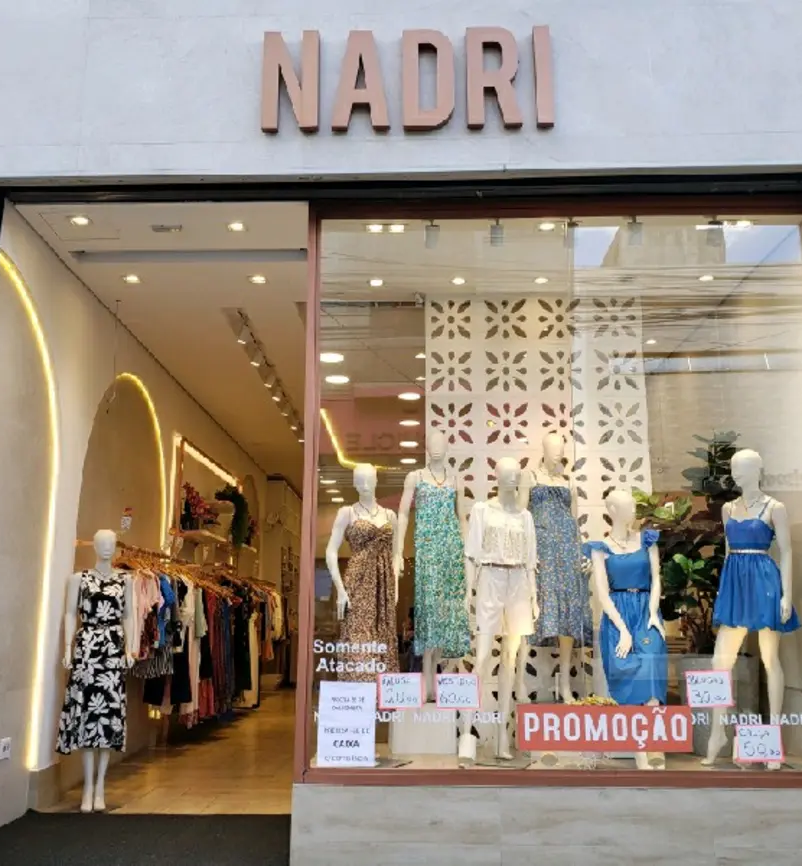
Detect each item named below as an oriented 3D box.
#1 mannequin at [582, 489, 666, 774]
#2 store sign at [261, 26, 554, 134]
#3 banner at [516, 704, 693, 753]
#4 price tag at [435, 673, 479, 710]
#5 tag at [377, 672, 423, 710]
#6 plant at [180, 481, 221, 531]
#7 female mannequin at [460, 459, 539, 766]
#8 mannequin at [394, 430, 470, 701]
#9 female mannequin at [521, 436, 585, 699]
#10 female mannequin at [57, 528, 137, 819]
[{"bbox_3d":[1.292,1.078,4.999,0.460,1.550,0.560,0,-12,1],"label":"mannequin"},{"bbox_3d":[0.030,-1.941,4.766,1.580,0.590,0.065,0,-12,2],"label":"store sign"},{"bbox_3d":[1.048,1.525,4.465,0.888,0.225,0.008,0,-12,2],"label":"banner"},{"bbox_3d":[0.301,1.349,4.534,0.208,0.176,0.005,0,-12,1],"label":"price tag"},{"bbox_3d":[-0.002,1.355,4.537,0.224,0.185,0.006,0,-12,2],"label":"tag"},{"bbox_3d":[-2.131,0.781,9.211,0.360,0.500,0.380,0,-12,2],"label":"plant"},{"bbox_3d":[0.553,0.969,4.889,0.430,1.680,0.370,2,-12,-7],"label":"female mannequin"},{"bbox_3d":[0.208,0.843,5.719,0.480,1.760,0.360,2,-12,-7],"label":"mannequin"},{"bbox_3d":[1.005,0.849,5.759,0.450,1.772,0.370,2,-12,-11],"label":"female mannequin"},{"bbox_3d":[-2.002,1.538,5.748,0.480,1.770,0.330,2,-12,-11],"label":"female mannequin"}]

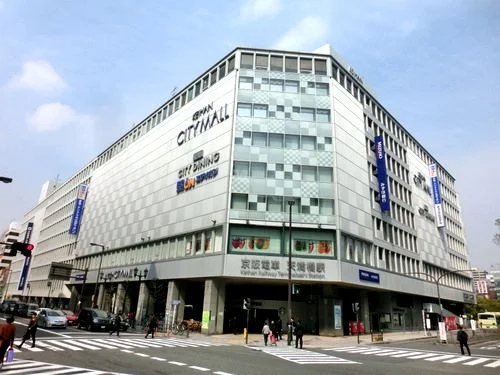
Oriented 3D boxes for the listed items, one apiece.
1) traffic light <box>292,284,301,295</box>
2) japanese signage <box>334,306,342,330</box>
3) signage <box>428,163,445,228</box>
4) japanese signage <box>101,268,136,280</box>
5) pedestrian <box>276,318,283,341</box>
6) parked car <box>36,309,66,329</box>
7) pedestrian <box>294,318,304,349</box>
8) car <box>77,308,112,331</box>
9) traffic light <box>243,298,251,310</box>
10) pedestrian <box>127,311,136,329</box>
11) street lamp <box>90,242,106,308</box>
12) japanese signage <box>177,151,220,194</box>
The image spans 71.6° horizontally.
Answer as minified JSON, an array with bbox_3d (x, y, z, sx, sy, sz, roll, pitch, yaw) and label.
[{"bbox_3d":[3.417,7.464,25.371,0.420,0.750,0.300,9,-20,-17],"label":"traffic light"},{"bbox_3d":[8.082,11.967,31.841,0.620,2.100,0.120,4,-19,-3],"label":"japanese signage"},{"bbox_3d":[31.782,1.286,58.971,1.150,11.000,0.300,-15,-26,41],"label":"signage"},{"bbox_3d":[-18.660,12.212,48.383,0.200,1.200,11.500,19,-25,-38],"label":"japanese signage"},{"bbox_3d":[2.382,11.281,27.662,0.500,1.674,0.350,9,-20,-17],"label":"pedestrian"},{"bbox_3d":[-18.900,12.468,33.086,1.745,1.490,4.400,18,-24,-37],"label":"parked car"},{"bbox_3d":[3.211,9.410,22.276,0.520,1.740,0.400,9,-20,-17],"label":"pedestrian"},{"bbox_3d":[-14.887,12.491,33.194,1.740,1.860,4.700,18,-24,-37],"label":"car"},{"bbox_3d":[-0.183,8.004,23.583,0.450,0.760,0.380,-8,-22,28],"label":"traffic light"},{"bbox_3d":[-11.588,12.966,34.034,0.500,1.589,0.350,17,-24,-37],"label":"pedestrian"},{"bbox_3d":[-19.695,11.661,42.829,1.800,8.900,0.350,19,-25,-38],"label":"street lamp"},{"bbox_3d":[-6.146,-2.195,40.102,0.250,4.300,8.600,19,-25,-38],"label":"japanese signage"}]

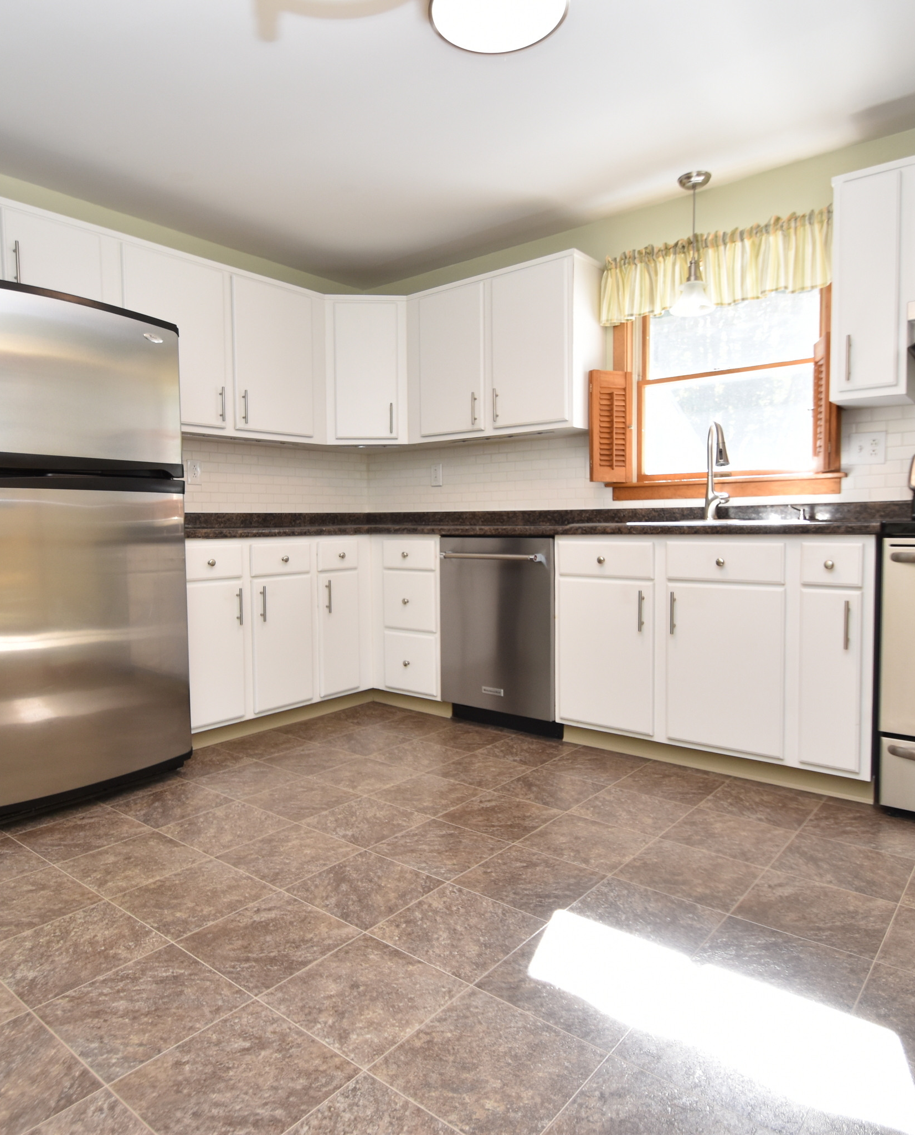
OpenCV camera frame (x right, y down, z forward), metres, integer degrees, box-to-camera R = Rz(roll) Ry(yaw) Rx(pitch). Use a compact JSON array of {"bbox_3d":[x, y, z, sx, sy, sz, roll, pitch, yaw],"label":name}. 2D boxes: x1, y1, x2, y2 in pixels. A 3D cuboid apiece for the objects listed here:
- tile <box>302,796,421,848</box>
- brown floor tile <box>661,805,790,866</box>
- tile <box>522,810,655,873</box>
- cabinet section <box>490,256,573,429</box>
[{"bbox_3d":[-0.289,0.802,2.234,0.302,0.010,0.299,2,4,39],"label":"tile"},{"bbox_3d":[0.808,0.807,2.127,0.304,0.010,0.300,2,4,39],"label":"brown floor tile"},{"bbox_3d":[0.379,0.811,2.094,0.304,0.010,0.300,2,4,39],"label":"tile"},{"bbox_3d":[0.432,-1.036,3.441,0.445,0.735,0.325,2,4,38],"label":"cabinet section"}]

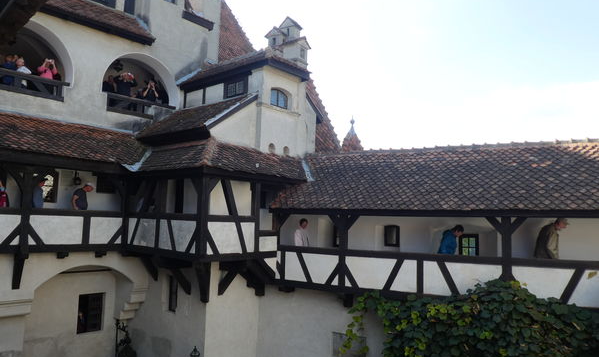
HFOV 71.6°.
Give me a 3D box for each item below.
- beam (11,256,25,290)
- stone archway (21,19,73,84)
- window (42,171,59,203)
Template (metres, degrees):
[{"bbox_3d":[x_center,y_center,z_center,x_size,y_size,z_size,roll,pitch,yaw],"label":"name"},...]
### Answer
[{"bbox_3d":[-6.711,2.281,9.958,0.170,0.982,0.170,7,21,-43],"label":"beam"},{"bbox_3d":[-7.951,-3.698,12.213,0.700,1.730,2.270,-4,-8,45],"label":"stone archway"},{"bbox_3d":[-7.018,0.231,11.650,0.455,0.909,0.120,7,-8,-43],"label":"window"}]

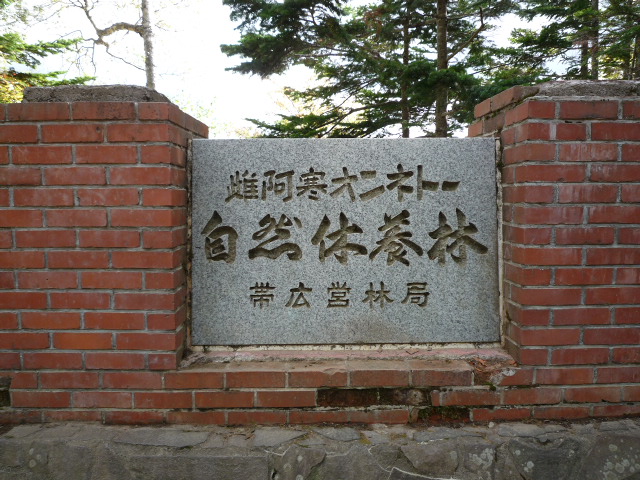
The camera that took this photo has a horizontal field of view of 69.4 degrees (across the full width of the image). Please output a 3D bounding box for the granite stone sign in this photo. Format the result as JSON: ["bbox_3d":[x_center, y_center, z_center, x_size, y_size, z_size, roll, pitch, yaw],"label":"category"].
[{"bbox_3d":[0.101,0.005,1.863,1.200,0.803,0.100,0,-2,-1],"label":"granite stone sign"}]

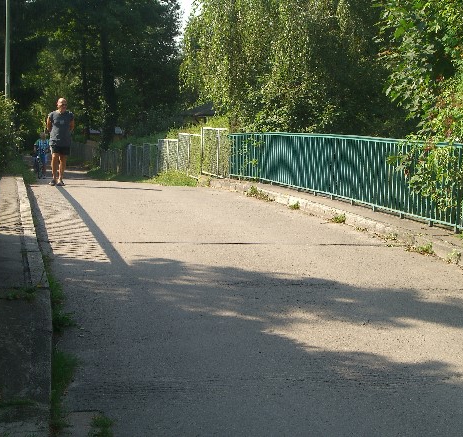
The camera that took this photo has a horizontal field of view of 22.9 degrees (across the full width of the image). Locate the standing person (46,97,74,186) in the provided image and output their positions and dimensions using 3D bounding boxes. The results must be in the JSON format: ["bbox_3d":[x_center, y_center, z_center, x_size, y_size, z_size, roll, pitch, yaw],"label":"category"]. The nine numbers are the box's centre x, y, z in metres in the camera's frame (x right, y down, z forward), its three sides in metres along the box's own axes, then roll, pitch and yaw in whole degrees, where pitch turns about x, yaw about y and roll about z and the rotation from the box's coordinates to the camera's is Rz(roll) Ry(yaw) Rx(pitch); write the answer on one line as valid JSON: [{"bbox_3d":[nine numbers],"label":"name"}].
[{"bbox_3d":[-3.425,-1.541,23.000,0.550,1.770,0.380,0,5,-10],"label":"standing person"}]

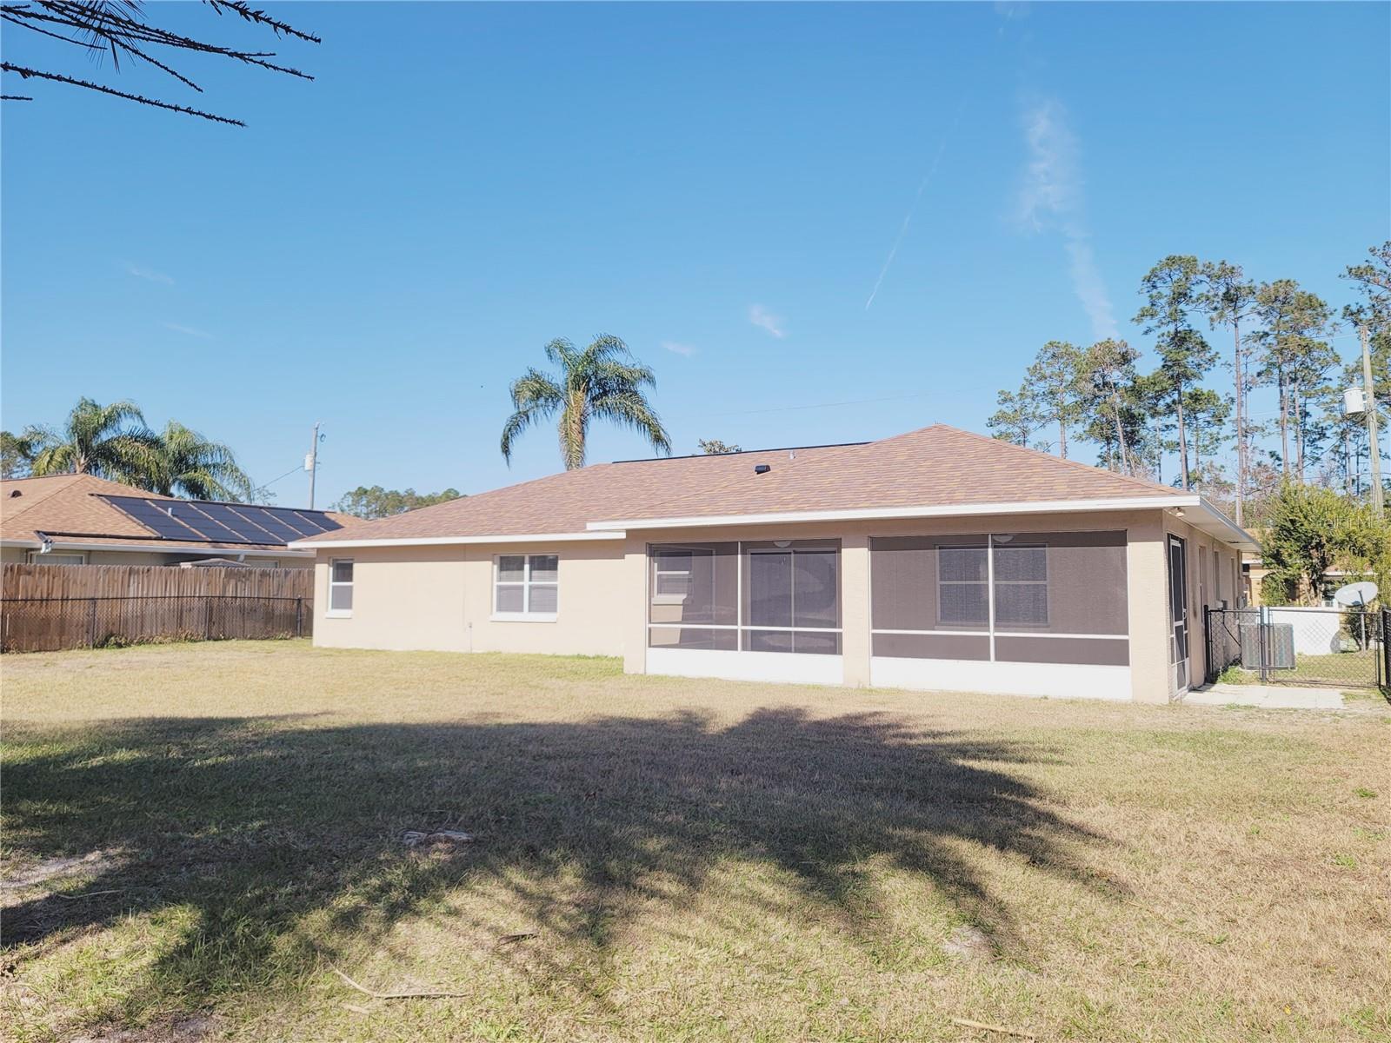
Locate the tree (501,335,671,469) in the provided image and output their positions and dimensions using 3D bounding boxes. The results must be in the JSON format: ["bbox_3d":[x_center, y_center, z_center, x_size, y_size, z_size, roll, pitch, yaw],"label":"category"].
[{"bbox_3d":[-4.454,-1.483,37.116,6.200,10.976,6.200,1,-4,-7],"label":"tree"}]

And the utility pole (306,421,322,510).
[{"bbox_3d":[-20.116,-0.100,52.639,0.750,10.323,0.450,3,-4,-21],"label":"utility pole"}]

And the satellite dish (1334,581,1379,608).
[{"bbox_3d":[15.391,1.696,23.401,0.600,0.620,0.860,3,-5,-37],"label":"satellite dish"}]

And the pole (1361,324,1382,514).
[{"bbox_3d":[22.471,-1.402,33.137,0.340,10.383,0.340,-5,-5,32],"label":"pole"}]

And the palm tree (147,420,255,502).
[{"bbox_3d":[-25.687,-0.107,49.157,6.000,9.823,6.000,2,-5,-28],"label":"palm tree"}]

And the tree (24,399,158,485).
[{"bbox_3d":[-30.275,-0.664,49.616,6.500,10.977,6.500,3,-5,-31],"label":"tree"}]

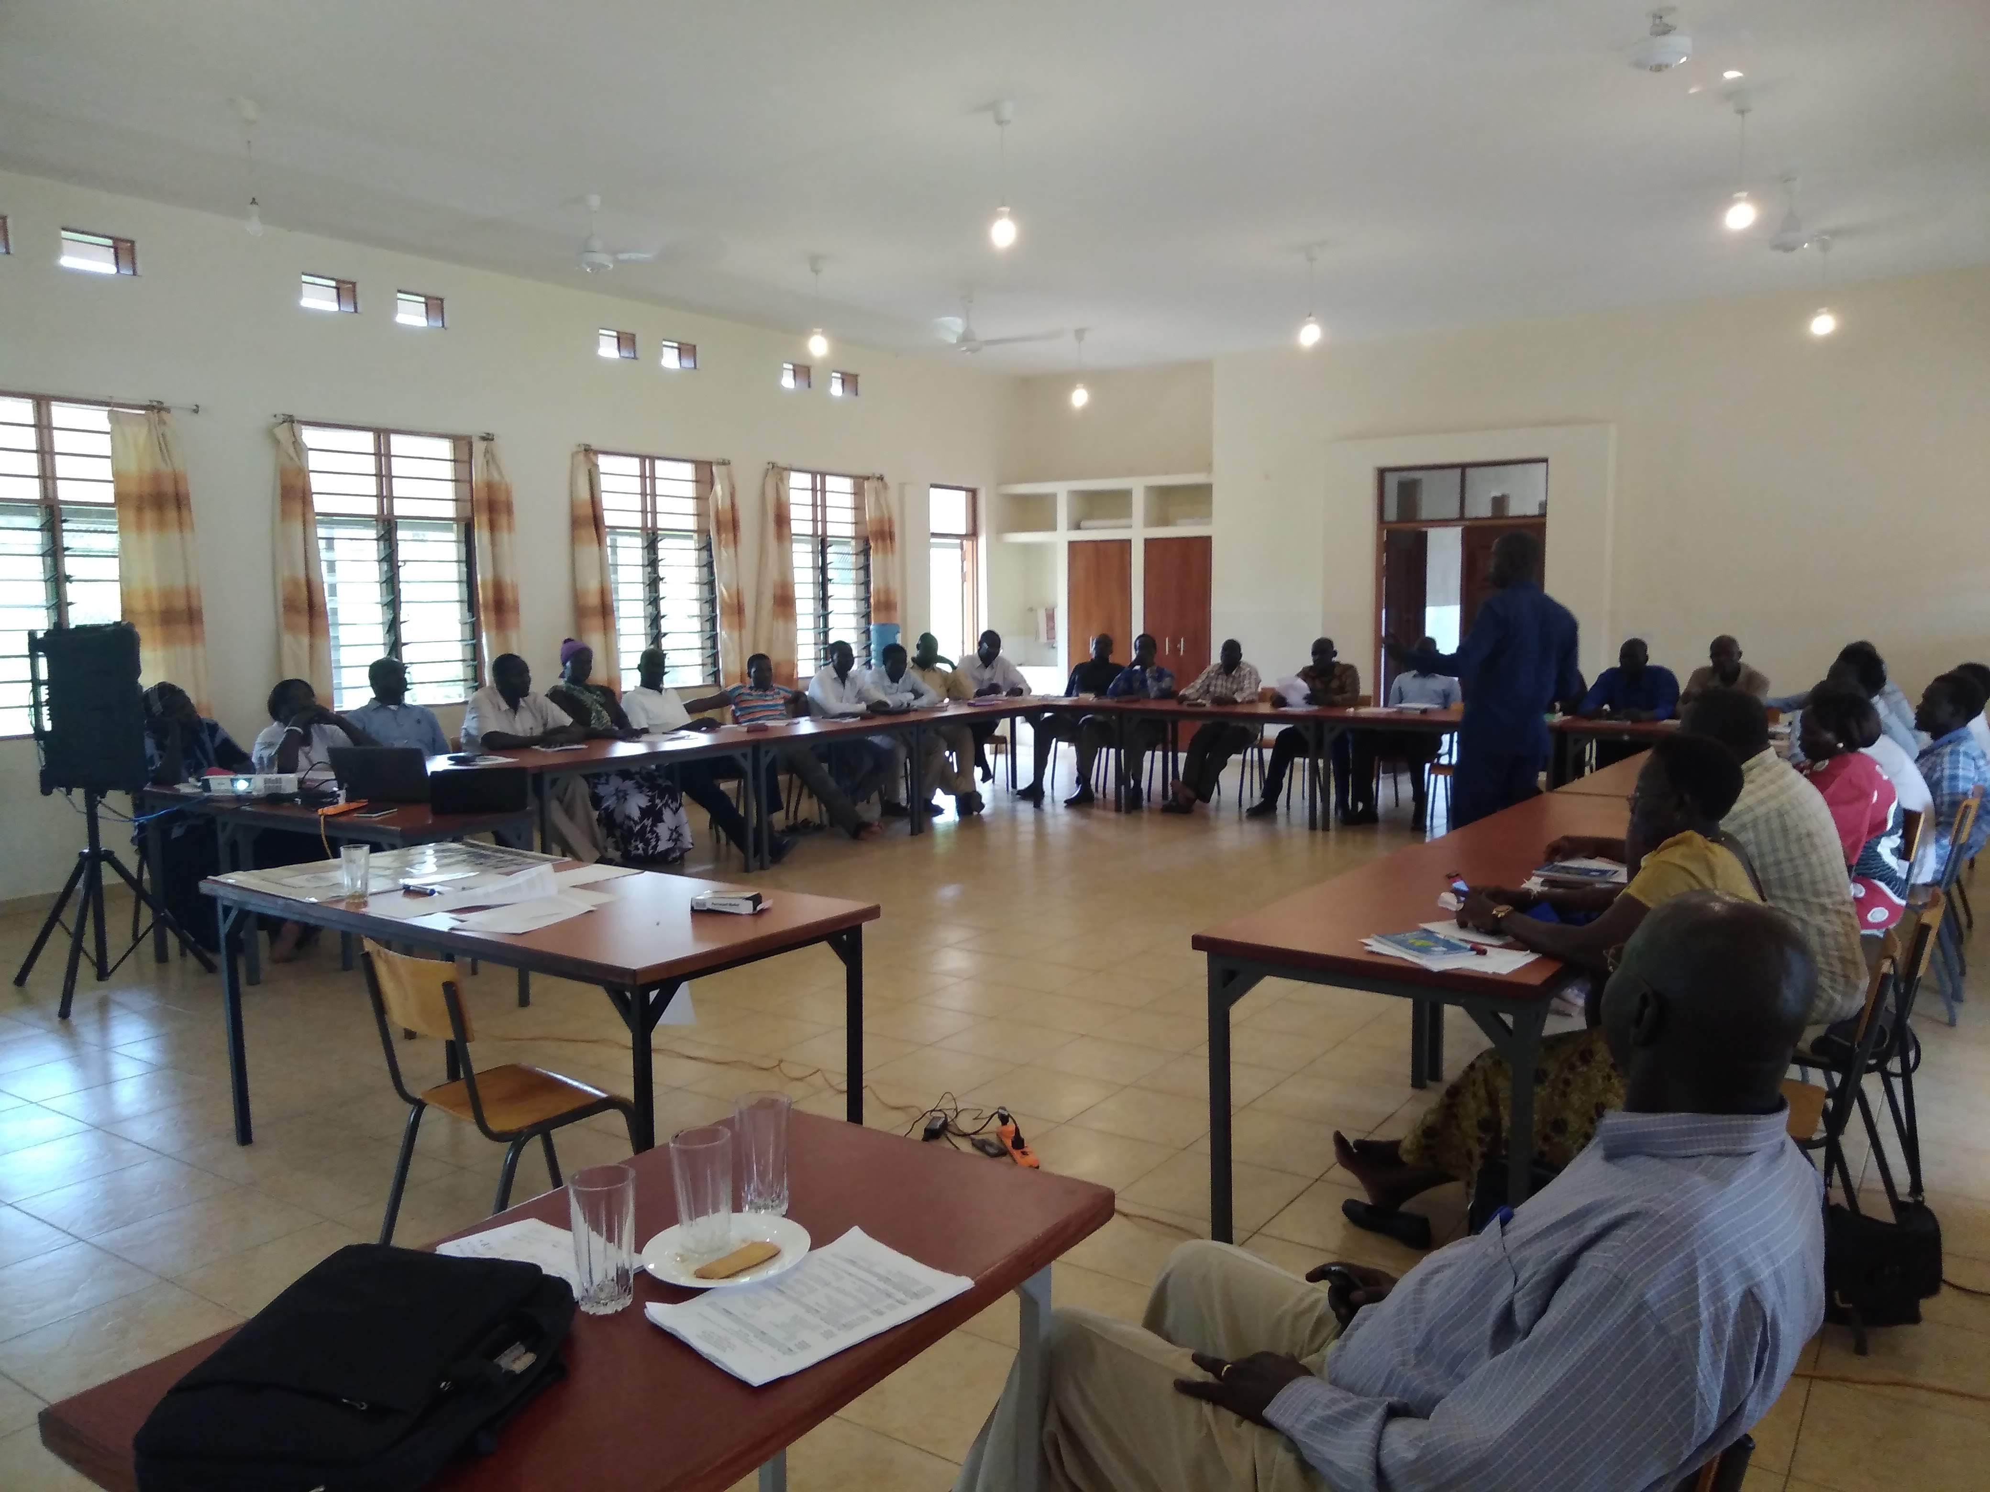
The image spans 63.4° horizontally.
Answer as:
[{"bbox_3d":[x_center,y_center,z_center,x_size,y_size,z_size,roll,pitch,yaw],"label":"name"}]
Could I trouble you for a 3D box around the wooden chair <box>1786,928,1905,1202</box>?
[{"bbox_3d":[1.638,0.794,3.494,0.530,0.800,0.430,3,6,34],"label":"wooden chair"}]

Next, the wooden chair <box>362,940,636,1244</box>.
[{"bbox_3d":[-1.082,0.814,3.554,0.410,0.820,0.520,3,7,33],"label":"wooden chair"}]

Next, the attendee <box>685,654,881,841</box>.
[{"bbox_3d":[-1.247,-0.015,10.216,1.100,1.190,0.950,2,6,27],"label":"attendee"}]

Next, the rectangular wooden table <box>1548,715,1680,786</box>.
[{"bbox_3d":[4.047,0.260,9.009,1.500,0.745,0.770,3,6,36],"label":"rectangular wooden table"}]

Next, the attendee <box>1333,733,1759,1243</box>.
[{"bbox_3d":[1.314,0.565,3.713,0.970,1.220,0.500,3,6,32],"label":"attendee"}]

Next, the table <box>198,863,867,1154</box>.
[{"bbox_3d":[-1.261,0.751,4.314,1.840,0.740,0.810,3,6,36],"label":"table"}]

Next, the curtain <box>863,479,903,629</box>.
[{"bbox_3d":[-0.969,-1.459,14.289,0.140,1.880,0.520,3,6,33],"label":"curtain"}]

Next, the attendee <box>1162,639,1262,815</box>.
[{"bbox_3d":[1.557,-0.171,11.564,0.600,1.210,0.920,3,6,36],"label":"attendee"}]

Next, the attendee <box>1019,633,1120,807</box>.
[{"bbox_3d":[0.621,-0.234,12.137,0.660,1.230,0.900,4,7,40],"label":"attendee"}]

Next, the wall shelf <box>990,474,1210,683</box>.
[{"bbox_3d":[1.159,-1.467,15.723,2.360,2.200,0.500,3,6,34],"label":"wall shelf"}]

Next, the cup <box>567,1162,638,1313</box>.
[{"bbox_3d":[-0.407,0.514,1.670,0.069,0.136,0.069,-2,5,-11],"label":"cup"}]

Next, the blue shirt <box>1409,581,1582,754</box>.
[{"bbox_3d":[2.111,-0.335,6.800,0.660,0.720,0.500,-3,6,-30],"label":"blue shirt"}]

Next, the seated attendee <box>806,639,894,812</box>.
[{"bbox_3d":[-0.975,-0.123,11.024,0.760,1.220,0.580,3,6,36],"label":"seated attendee"}]

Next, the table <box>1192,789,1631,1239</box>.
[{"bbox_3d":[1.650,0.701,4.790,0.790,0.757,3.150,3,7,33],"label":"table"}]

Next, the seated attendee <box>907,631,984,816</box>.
[{"bbox_3d":[-0.453,-0.191,11.891,0.540,1.260,0.820,-3,6,-29],"label":"seated attendee"}]

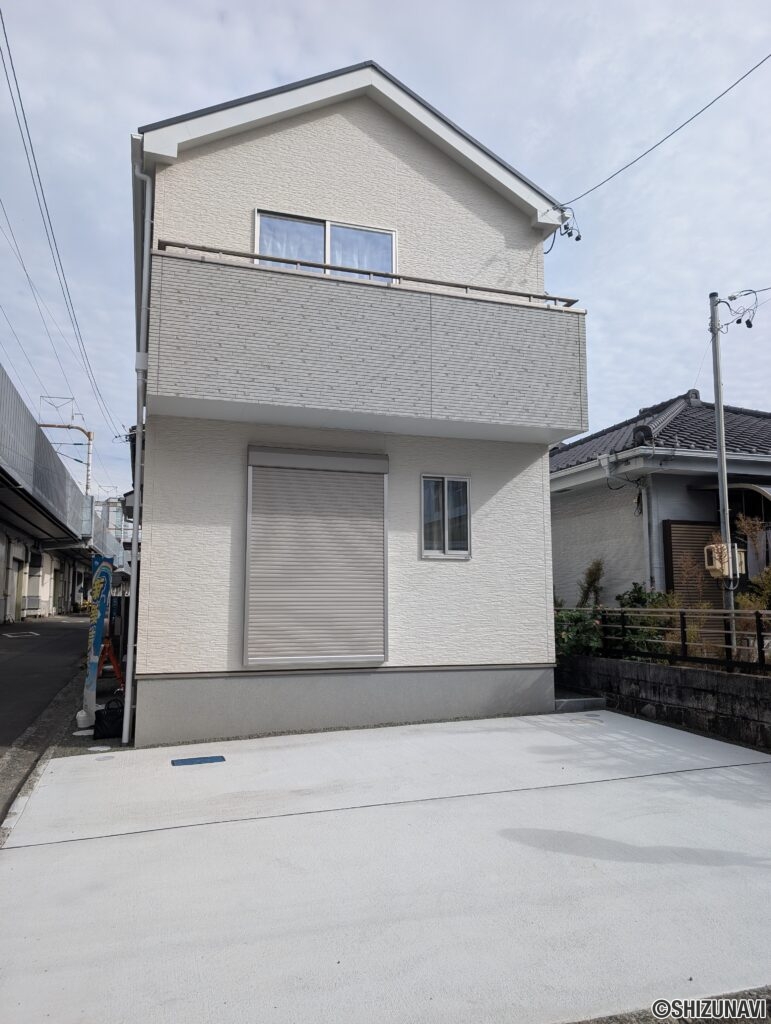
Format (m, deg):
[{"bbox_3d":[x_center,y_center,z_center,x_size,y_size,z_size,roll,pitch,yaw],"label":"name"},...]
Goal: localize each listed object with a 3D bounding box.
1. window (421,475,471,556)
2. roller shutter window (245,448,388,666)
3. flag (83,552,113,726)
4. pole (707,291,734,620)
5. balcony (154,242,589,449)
[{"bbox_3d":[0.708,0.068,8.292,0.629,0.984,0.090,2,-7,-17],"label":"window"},{"bbox_3d":[-0.734,0.474,7.755,1.573,2.313,0.130,2,-7,-17],"label":"roller shutter window"},{"bbox_3d":[-3.264,1.427,8.087,0.120,1.850,0.500,-2,-7,18],"label":"flag"},{"bbox_3d":[3.869,-0.400,8.120,0.100,4.400,0.100,2,-7,-17],"label":"pole"},{"bbox_3d":[-0.074,-1.736,7.814,4.770,1.570,0.830,2,-7,-17],"label":"balcony"}]

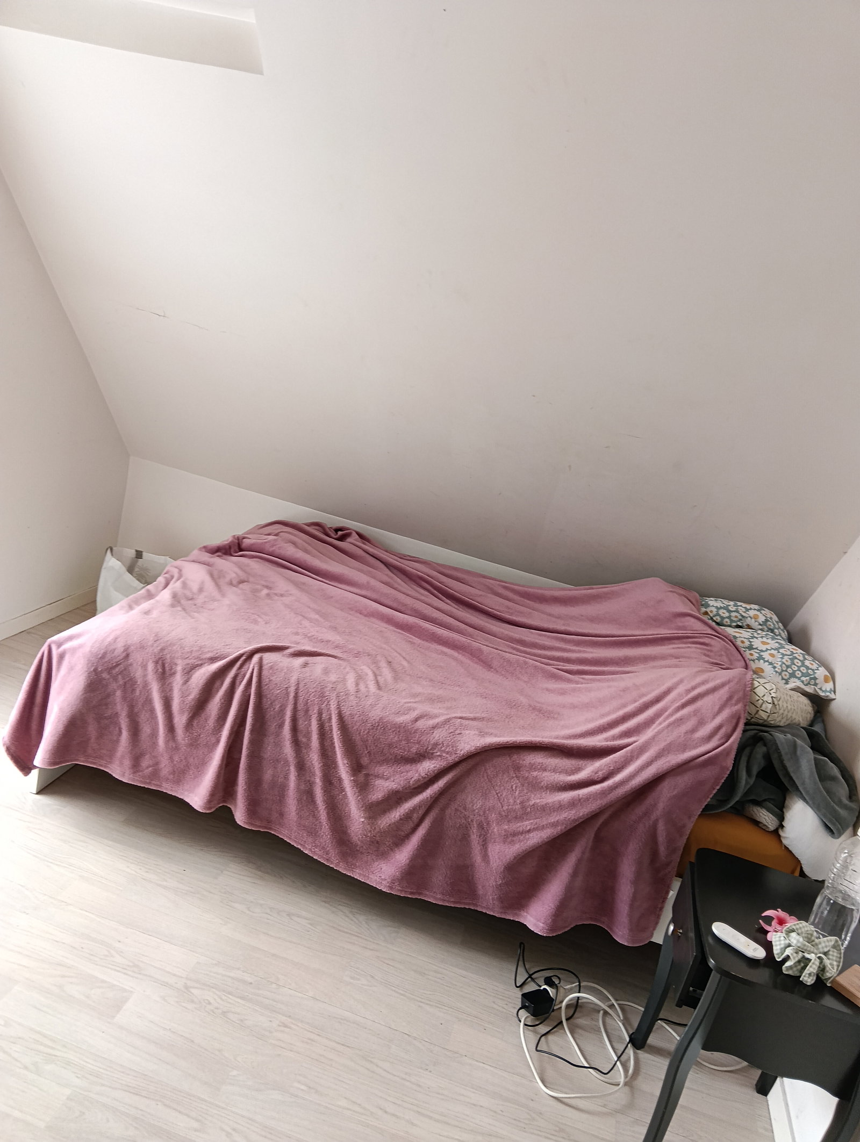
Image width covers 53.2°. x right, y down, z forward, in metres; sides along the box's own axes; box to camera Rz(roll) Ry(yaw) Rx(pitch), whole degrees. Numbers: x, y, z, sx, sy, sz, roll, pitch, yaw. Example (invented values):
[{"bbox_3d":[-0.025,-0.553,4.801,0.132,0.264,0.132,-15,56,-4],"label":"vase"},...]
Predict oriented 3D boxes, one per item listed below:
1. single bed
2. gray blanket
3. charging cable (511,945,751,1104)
[{"bbox_3d":[0.002,0.329,2.866,2.090,0.730,1.530,16,15,8],"label":"single bed"},{"bbox_3d":[0.923,0.528,2.368,0.375,0.290,0.500,16,15,8],"label":"gray blanket"},{"bbox_3d":[0.488,1.114,2.049,0.610,0.075,0.440,16,15,8],"label":"charging cable"}]

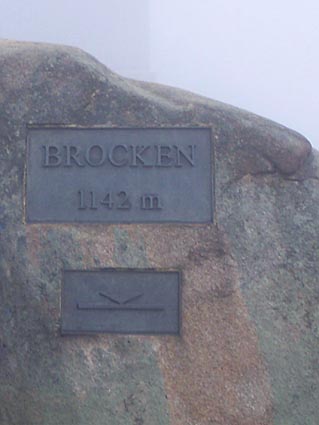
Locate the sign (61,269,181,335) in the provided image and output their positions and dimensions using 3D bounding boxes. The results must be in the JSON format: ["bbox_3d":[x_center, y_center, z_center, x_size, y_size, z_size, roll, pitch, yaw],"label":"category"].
[{"bbox_3d":[-0.127,0.299,3.309,0.387,0.207,0.030,0,-9,-4],"label":"sign"}]

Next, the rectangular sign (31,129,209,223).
[{"bbox_3d":[-0.131,-0.121,3.375,0.620,0.321,0.030,0,-9,-4],"label":"rectangular sign"}]

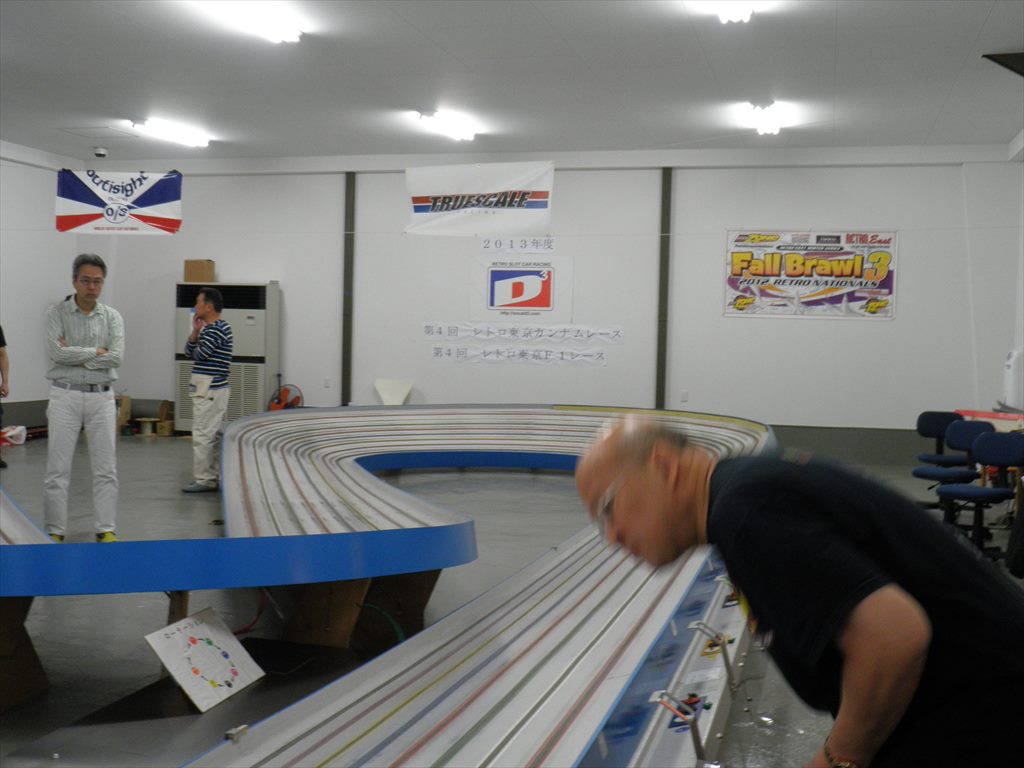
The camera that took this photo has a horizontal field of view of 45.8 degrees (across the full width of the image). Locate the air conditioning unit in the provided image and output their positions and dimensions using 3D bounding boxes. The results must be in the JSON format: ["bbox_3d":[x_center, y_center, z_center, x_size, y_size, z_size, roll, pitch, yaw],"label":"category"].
[{"bbox_3d":[-3.641,-0.307,15.512,1.250,1.920,0.410,2,1,15],"label":"air conditioning unit"}]

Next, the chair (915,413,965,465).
[{"bbox_3d":[3.515,0.624,9.861,0.500,0.790,0.540,2,1,19],"label":"chair"}]

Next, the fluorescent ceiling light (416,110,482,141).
[{"bbox_3d":[-0.680,-2.744,12.784,0.220,0.120,1.270,2,1,15],"label":"fluorescent ceiling light"}]

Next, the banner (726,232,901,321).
[{"bbox_3d":[3.477,-1.274,14.171,1.940,1.020,0.020,2,1,15],"label":"banner"}]

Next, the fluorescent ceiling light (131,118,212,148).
[{"bbox_3d":[-3.850,-2.849,13.719,0.220,0.120,1.270,2,1,15],"label":"fluorescent ceiling light"}]

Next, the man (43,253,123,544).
[{"bbox_3d":[-2.474,0.089,7.061,0.470,1.690,0.340,1,1,-16],"label":"man"}]

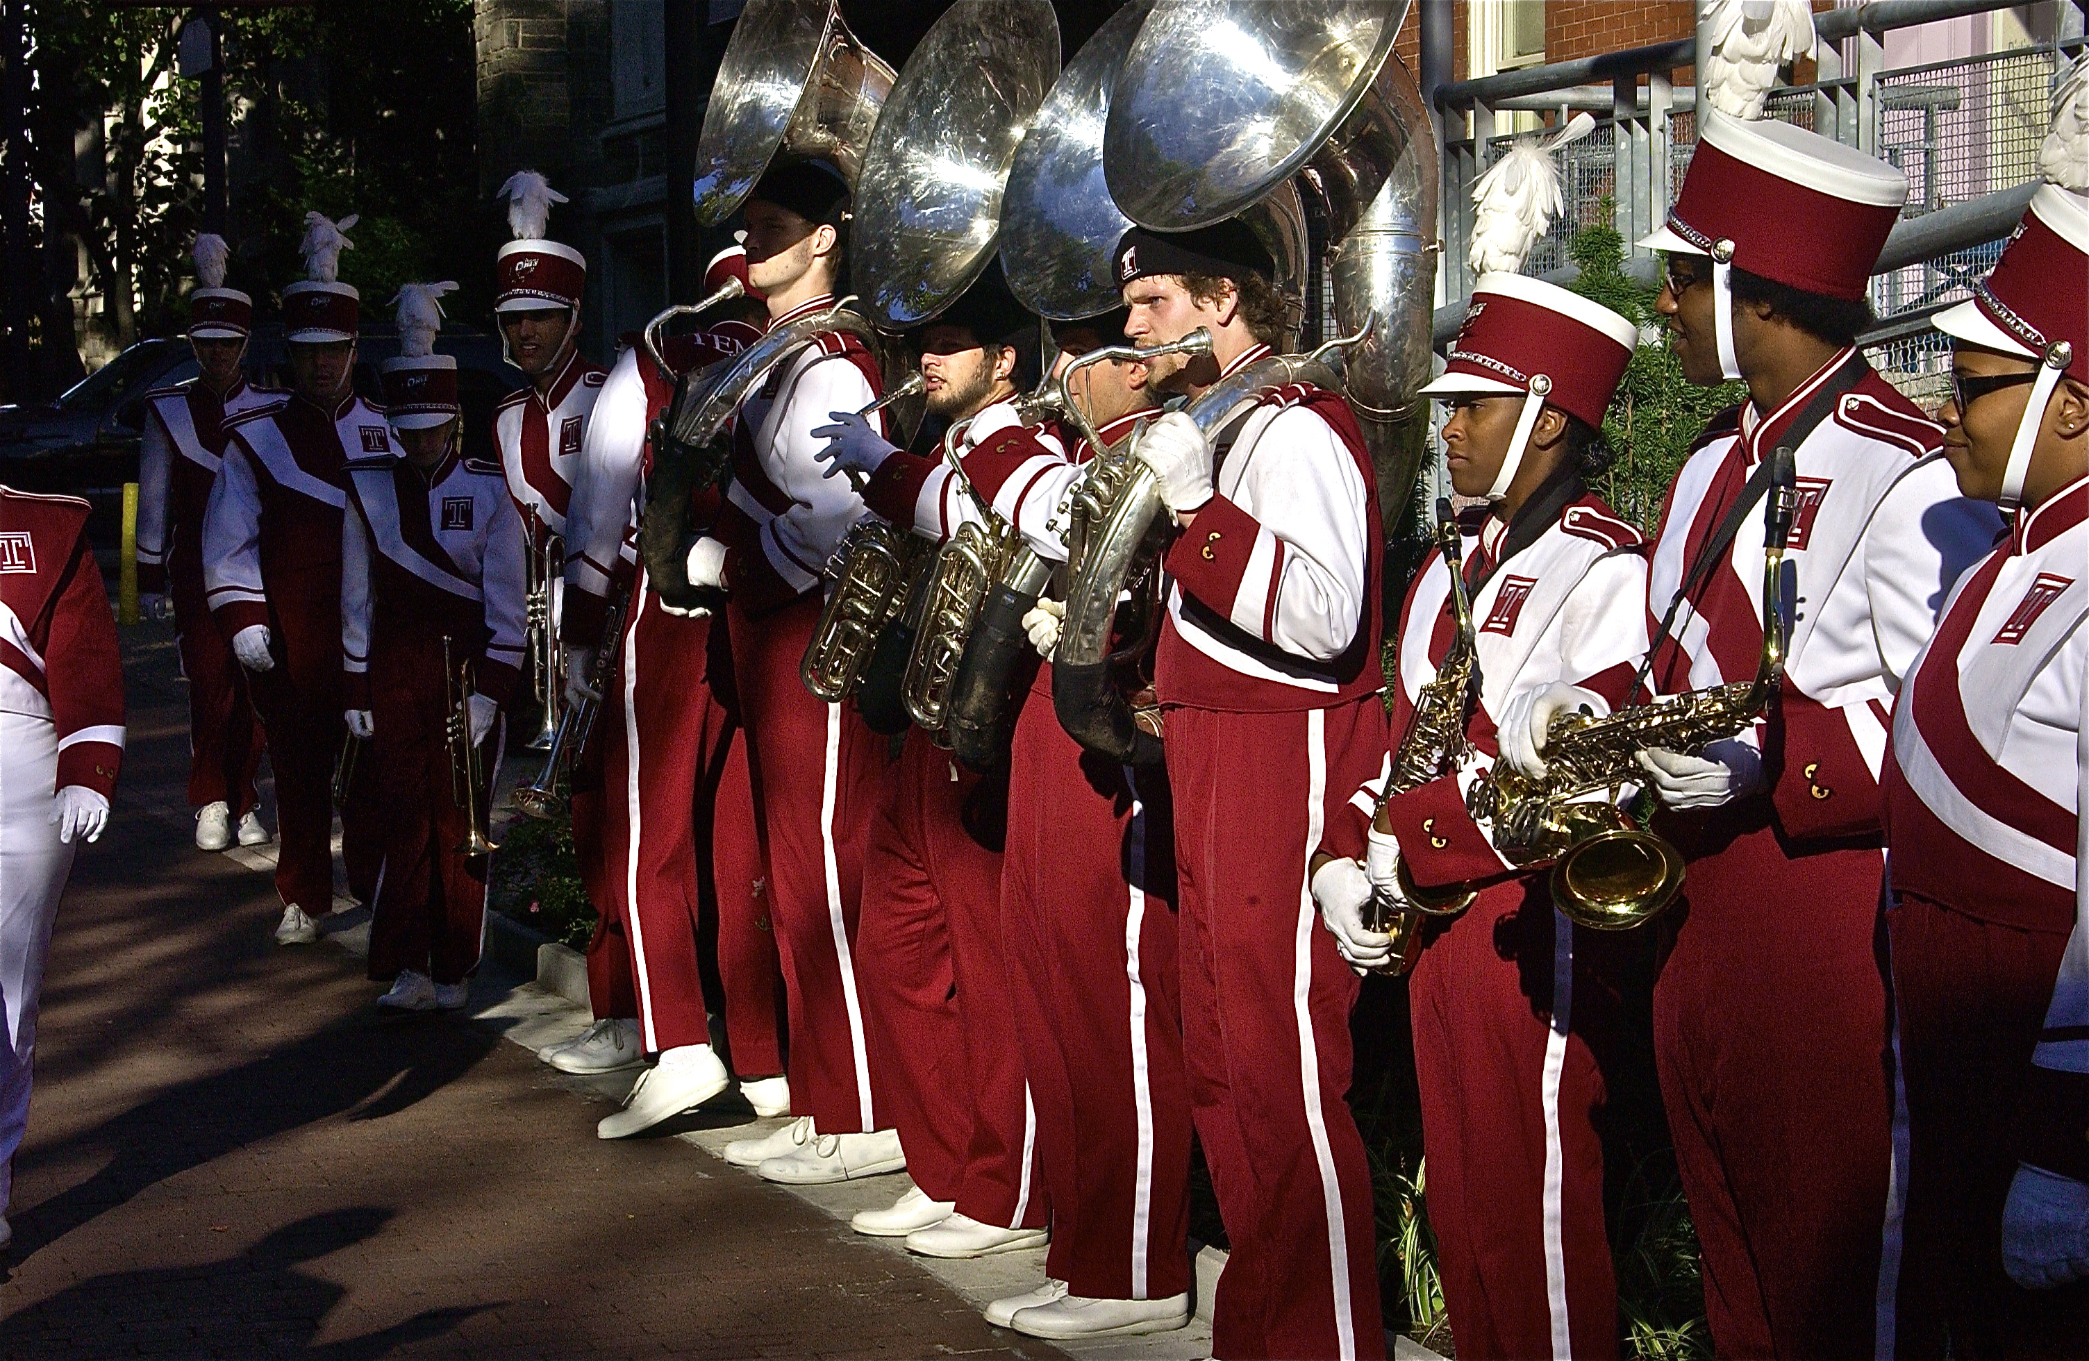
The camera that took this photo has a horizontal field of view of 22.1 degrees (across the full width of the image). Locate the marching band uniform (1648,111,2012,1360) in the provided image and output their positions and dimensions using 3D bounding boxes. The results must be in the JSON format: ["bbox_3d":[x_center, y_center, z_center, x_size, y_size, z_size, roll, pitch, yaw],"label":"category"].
[{"bbox_3d":[0.906,0.287,6.593,0.480,1.964,0.540,-4,5,-32],"label":"marching band uniform"}]

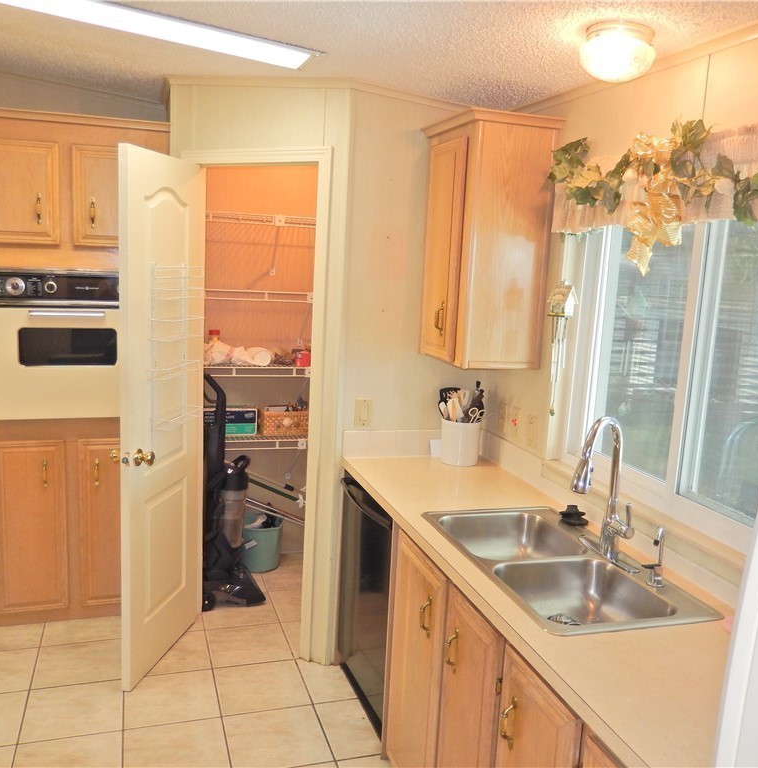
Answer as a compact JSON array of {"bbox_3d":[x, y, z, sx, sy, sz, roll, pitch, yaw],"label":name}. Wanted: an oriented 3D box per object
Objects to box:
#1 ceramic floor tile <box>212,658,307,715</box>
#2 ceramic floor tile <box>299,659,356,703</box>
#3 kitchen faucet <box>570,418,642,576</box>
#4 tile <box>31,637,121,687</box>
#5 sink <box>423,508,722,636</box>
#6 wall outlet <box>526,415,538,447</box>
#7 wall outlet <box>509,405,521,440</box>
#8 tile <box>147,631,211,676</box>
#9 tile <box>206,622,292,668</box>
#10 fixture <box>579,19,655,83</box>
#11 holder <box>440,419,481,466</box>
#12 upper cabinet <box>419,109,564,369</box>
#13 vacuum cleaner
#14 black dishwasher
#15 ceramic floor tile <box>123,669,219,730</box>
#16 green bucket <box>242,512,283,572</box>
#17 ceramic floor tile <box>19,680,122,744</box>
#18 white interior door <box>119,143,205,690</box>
[{"bbox_3d":[-0.468,1.203,2.936,0.337,0.010,0.337,0,9,-18],"label":"ceramic floor tile"},{"bbox_3d":[-0.143,1.218,3.082,0.343,0.010,0.343,0,9,-18],"label":"ceramic floor tile"},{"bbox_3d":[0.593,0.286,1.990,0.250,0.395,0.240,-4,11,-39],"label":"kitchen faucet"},{"bbox_3d":[-1.240,1.167,3.083,0.343,0.010,0.343,0,9,-18],"label":"tile"},{"bbox_3d":[0.468,0.559,2.037,0.472,0.180,0.833,0,9,-17],"label":"sink"},{"bbox_3d":[0.562,0.176,2.700,0.010,0.116,0.071,0,9,-18],"label":"wall outlet"},{"bbox_3d":[0.525,0.154,2.812,0.010,0.116,0.071,0,9,-18],"label":"wall outlet"},{"bbox_3d":[-0.910,1.167,3.191,0.343,0.010,0.343,0,9,-18],"label":"tile"},{"bbox_3d":[-0.580,1.166,3.300,0.343,0.010,0.343,0,9,-18],"label":"tile"},{"bbox_3d":[0.632,-0.866,1.954,0.203,0.125,0.203,0,9,-17],"label":"fixture"},{"bbox_3d":[0.328,0.227,2.959,0.150,0.175,0.150,3,9,0],"label":"holder"},{"bbox_3d":[0.382,-0.515,2.772,0.333,0.866,0.493,0,9,-17],"label":"upper cabinet"},{"bbox_3d":[-0.781,0.491,3.658,0.400,1.140,0.330,-1,10,-24],"label":"vacuum cleaner"},{"bbox_3d":[0.197,0.816,2.835,0.620,0.850,0.600,0,9,-18],"label":"black dishwasher"},{"bbox_3d":[-0.793,1.204,2.829,0.337,0.010,0.337,0,9,-18],"label":"ceramic floor tile"},{"bbox_3d":[-0.693,0.900,4.197,0.265,0.250,0.265,0,9,-17],"label":"green bucket"},{"bbox_3d":[-1.118,1.205,2.723,0.337,0.010,0.337,0,9,-18],"label":"ceramic floor tile"},{"bbox_3d":[-0.869,0.132,2.995,0.045,2.030,0.610,4,9,10],"label":"white interior door"}]

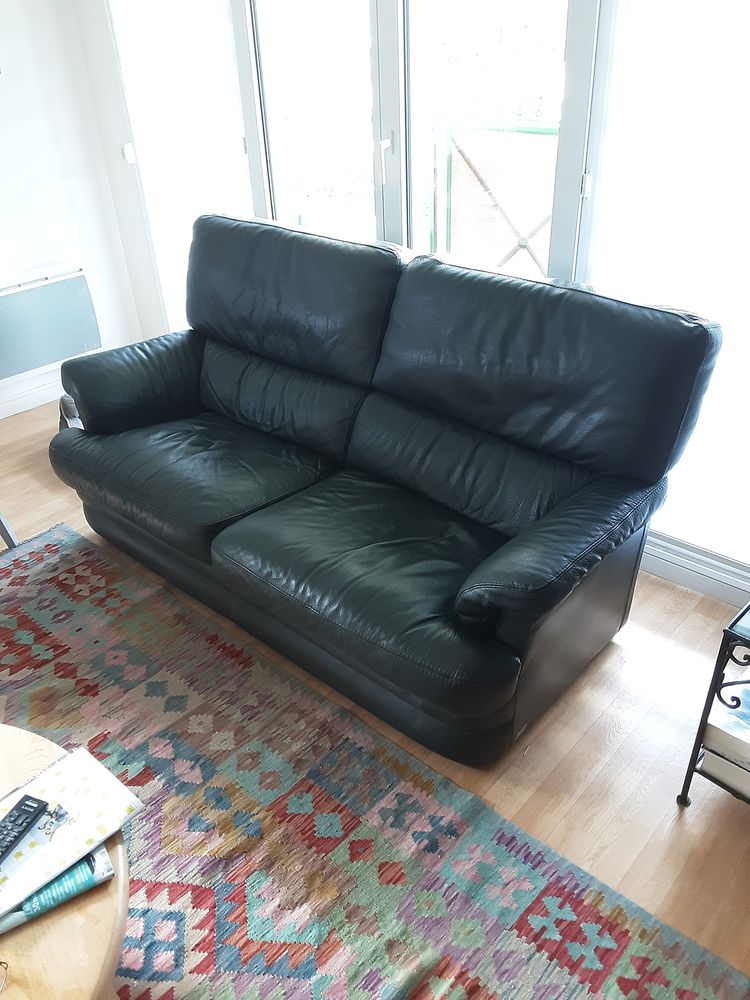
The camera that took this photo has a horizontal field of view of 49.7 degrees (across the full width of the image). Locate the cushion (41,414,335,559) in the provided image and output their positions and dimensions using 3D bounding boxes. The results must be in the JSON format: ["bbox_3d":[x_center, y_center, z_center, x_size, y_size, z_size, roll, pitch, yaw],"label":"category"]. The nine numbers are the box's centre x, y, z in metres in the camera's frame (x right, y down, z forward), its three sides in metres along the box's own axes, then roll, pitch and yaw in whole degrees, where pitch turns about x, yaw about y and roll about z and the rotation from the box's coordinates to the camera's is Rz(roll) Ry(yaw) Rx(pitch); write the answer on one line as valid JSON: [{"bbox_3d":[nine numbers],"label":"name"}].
[{"bbox_3d":[-0.628,-0.120,2.692,0.907,0.205,0.529,24,42,35],"label":"cushion"}]

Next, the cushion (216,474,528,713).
[{"bbox_3d":[0.044,0.183,2.175,0.899,0.205,0.529,24,42,35],"label":"cushion"}]

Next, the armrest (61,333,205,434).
[{"bbox_3d":[-0.789,-0.468,2.968,0.202,0.227,0.706,24,42,35],"label":"armrest"}]

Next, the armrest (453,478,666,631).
[{"bbox_3d":[0.474,0.108,1.995,0.198,0.218,0.706,24,42,35],"label":"armrest"}]

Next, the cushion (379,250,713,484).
[{"bbox_3d":[0.422,-0.394,2.266,0.941,0.415,0.218,24,26,35],"label":"cushion"}]

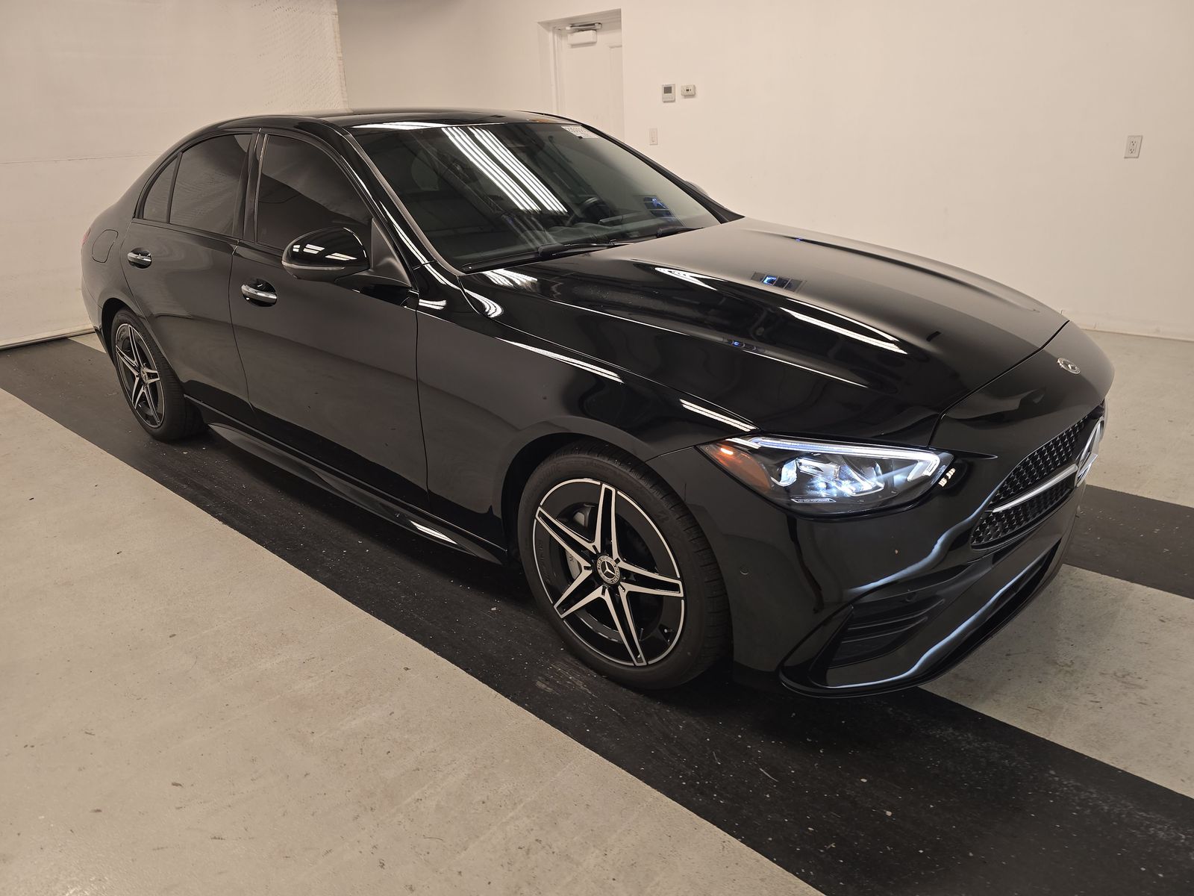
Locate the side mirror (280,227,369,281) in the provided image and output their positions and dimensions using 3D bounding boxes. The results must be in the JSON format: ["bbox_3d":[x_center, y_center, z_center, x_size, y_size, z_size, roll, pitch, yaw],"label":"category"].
[{"bbox_3d":[-0.799,-0.571,2.346,0.150,0.155,0.245,17,28,38],"label":"side mirror"}]

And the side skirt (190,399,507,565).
[{"bbox_3d":[-1.006,0.075,2.901,2.060,0.155,0.110,17,28,38],"label":"side skirt"}]

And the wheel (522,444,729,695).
[{"bbox_3d":[0.087,0.276,2.025,0.660,0.655,0.225,17,28,38],"label":"wheel"}]

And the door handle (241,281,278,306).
[{"bbox_3d":[-1.111,-0.521,2.670,0.235,0.070,0.060,17,28,38],"label":"door handle"}]

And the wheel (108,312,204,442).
[{"bbox_3d":[-2.074,-0.364,3.794,0.660,0.655,0.225,17,28,38],"label":"wheel"}]

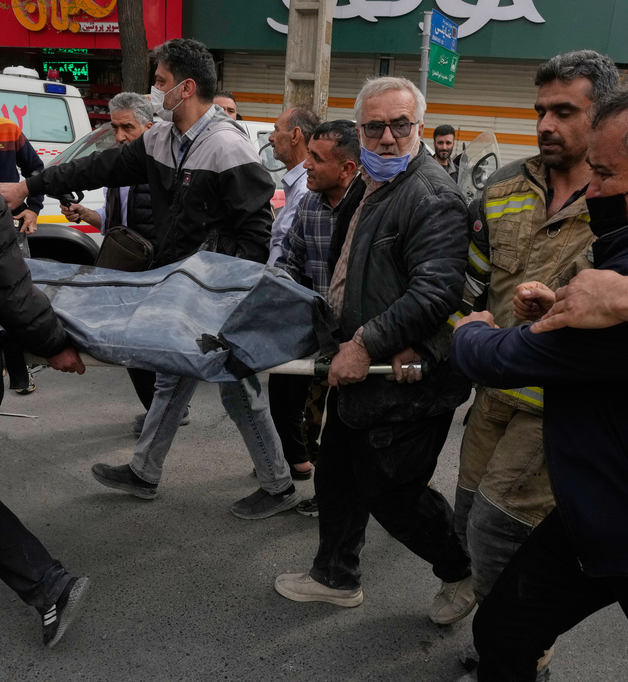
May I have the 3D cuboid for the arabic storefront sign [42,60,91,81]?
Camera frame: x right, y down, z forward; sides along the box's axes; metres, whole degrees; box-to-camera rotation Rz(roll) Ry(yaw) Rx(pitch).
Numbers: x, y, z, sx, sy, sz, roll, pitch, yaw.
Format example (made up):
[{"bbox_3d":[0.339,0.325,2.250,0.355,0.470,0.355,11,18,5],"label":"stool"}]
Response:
[{"bbox_3d":[-4.352,-4.748,12.000,0.970,0.350,0.090,9,17,16],"label":"arabic storefront sign"}]

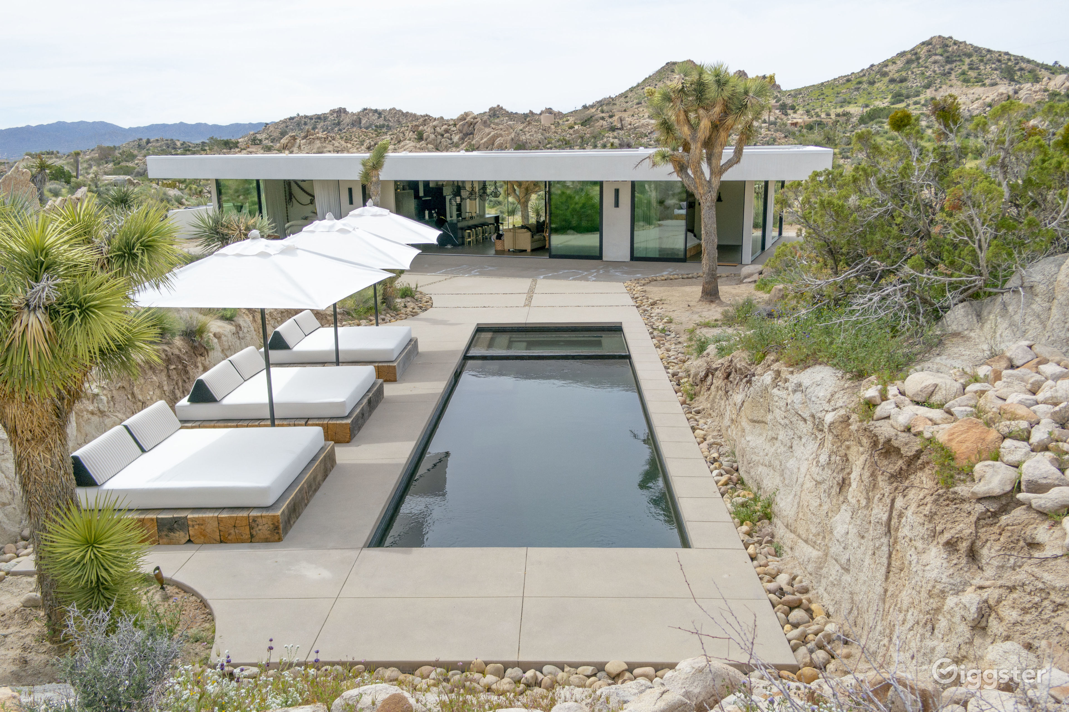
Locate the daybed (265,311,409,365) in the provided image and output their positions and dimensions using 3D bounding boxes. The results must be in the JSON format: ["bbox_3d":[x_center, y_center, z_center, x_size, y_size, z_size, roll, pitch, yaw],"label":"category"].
[{"bbox_3d":[-3.416,-0.364,15.666,2.215,0.514,1.900,0,13,2],"label":"daybed"}]

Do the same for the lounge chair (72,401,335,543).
[{"bbox_3d":[-3.585,1.164,9.599,2.360,0.786,2.215,0,13,2],"label":"lounge chair"}]

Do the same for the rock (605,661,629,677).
[{"bbox_3d":[0.609,2.318,6.590,0.145,0.095,0.110,0,13,2],"label":"rock"}]

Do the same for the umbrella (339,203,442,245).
[{"bbox_3d":[-3.029,-1.526,16.845,2.462,2.787,2.462,-1,13,-2],"label":"umbrella"}]

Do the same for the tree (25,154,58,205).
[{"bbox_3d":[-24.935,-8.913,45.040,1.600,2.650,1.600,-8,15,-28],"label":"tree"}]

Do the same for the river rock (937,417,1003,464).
[{"bbox_3d":[3.079,0.602,6.297,0.460,0.280,0.360,6,14,26],"label":"river rock"}]

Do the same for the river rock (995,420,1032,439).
[{"bbox_3d":[3.328,0.511,6.194,0.260,0.130,0.200,6,15,29],"label":"river rock"}]

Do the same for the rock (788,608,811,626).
[{"bbox_3d":[2.071,2.039,6.957,0.175,0.115,0.150,3,14,17],"label":"rock"}]

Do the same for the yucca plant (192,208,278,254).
[{"bbox_3d":[-10.682,-4.341,31.532,2.800,1.646,2.400,-5,14,-18],"label":"yucca plant"}]

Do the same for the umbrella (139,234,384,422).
[{"bbox_3d":[-3.319,-0.117,11.024,2.599,2.831,2.599,1,14,8],"label":"umbrella"}]

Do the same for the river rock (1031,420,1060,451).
[{"bbox_3d":[3.405,0.529,5.939,0.185,0.180,0.200,7,15,30],"label":"river rock"}]

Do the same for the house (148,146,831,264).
[{"bbox_3d":[-2.456,-6.414,36.191,27.000,3.500,11.000,4,14,22],"label":"house"}]

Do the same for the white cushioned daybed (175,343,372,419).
[{"bbox_3d":[-3.530,0.343,12.580,2.197,0.514,1.973,0,13,2],"label":"white cushioned daybed"}]

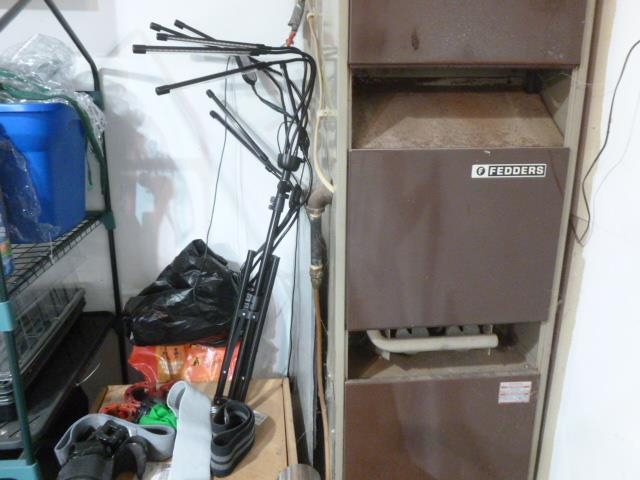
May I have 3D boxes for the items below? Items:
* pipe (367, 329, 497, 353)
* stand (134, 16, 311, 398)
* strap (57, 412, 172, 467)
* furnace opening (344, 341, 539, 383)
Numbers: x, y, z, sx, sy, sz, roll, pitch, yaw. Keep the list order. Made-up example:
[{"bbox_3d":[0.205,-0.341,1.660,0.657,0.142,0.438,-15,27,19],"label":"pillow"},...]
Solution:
[{"bbox_3d":[0.249,0.220,1.141,0.295,0.052,0.030,-1,17,-4],"label":"pipe"},{"bbox_3d":[-0.180,-0.026,1.124,0.345,0.820,0.250,0,17,0],"label":"stand"},{"bbox_3d":[-0.394,0.403,1.019,0.220,0.078,0.110,0,17,0],"label":"strap"},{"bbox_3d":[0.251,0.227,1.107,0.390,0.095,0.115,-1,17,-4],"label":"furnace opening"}]

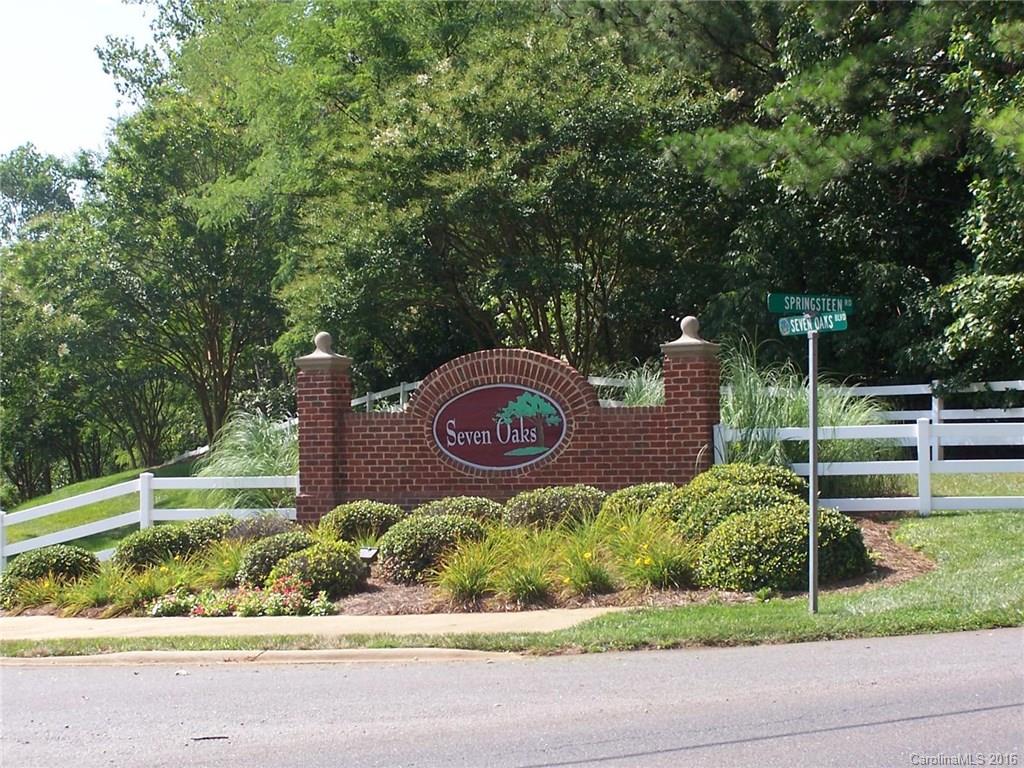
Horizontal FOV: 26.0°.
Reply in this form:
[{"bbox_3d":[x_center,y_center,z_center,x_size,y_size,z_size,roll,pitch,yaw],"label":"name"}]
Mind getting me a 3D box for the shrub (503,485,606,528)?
[{"bbox_3d":[0.487,1.428,25.400,1.191,0.532,1.100,-1,-1,0],"label":"shrub"}]

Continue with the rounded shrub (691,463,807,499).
[{"bbox_3d":[2.557,1.232,24.300,1.336,0.723,1.250,-2,-1,25],"label":"rounded shrub"}]

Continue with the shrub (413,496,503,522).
[{"bbox_3d":[-0.641,1.541,26.100,1.082,0.412,1.000,-1,-1,0],"label":"shrub"}]

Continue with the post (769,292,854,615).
[{"bbox_3d":[2.515,0.583,18.600,0.900,2.700,0.770,0,-2,-43],"label":"post"}]

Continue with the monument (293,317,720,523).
[{"bbox_3d":[-0.135,0.498,26.831,5.470,2.425,0.560,-2,-1,25],"label":"monument"}]

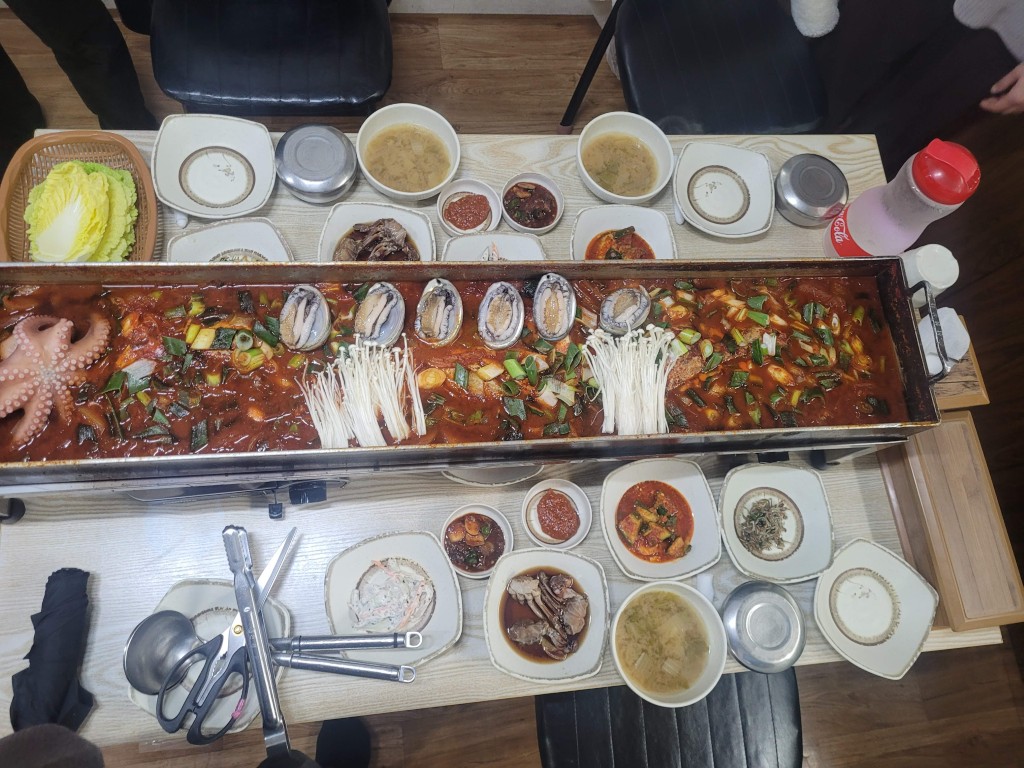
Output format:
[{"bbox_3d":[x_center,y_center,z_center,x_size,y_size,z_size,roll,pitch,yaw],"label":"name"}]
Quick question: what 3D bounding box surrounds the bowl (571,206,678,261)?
[{"bbox_3d":[0.152,-0.173,1.050,0.148,0.034,0.148,0,73,-8],"label":"bowl"}]

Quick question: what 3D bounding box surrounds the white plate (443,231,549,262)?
[{"bbox_3d":[-0.021,-0.127,1.011,0.148,0.034,0.148,-2,74,-9],"label":"white plate"}]

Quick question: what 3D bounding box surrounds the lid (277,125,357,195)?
[{"bbox_3d":[-0.255,-0.297,1.000,0.103,0.022,0.103,-3,74,-9],"label":"lid"}]

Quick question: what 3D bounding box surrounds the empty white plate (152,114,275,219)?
[{"bbox_3d":[-0.386,-0.278,1.007,0.149,0.034,0.149,2,74,-8],"label":"empty white plate"}]

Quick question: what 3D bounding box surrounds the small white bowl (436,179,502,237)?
[{"bbox_3d":[-0.059,-0.233,1.044,0.087,0.031,0.087,2,73,-8],"label":"small white bowl"}]

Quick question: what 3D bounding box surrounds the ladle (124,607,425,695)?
[{"bbox_3d":[-0.253,0.289,0.821,0.306,0.075,0.093,4,73,-7],"label":"ladle"}]

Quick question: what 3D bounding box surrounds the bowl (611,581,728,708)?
[{"bbox_3d":[0.174,0.304,0.902,0.135,0.066,0.135,2,73,-8],"label":"bowl"}]

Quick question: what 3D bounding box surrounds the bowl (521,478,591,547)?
[{"bbox_3d":[0.053,0.162,0.945,0.087,0.031,0.087,2,73,-8],"label":"bowl"}]

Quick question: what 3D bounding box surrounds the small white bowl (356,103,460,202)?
[{"bbox_3d":[-0.138,-0.299,1.032,0.136,0.061,0.136,-3,74,-9],"label":"small white bowl"}]

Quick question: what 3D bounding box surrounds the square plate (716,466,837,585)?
[{"bbox_3d":[0.330,0.175,0.972,0.148,0.034,0.148,1,73,-8],"label":"square plate"}]

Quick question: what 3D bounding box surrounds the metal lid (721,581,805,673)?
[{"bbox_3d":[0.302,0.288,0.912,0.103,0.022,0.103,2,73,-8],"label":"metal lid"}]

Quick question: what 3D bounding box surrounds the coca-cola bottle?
[{"bbox_3d":[0.521,-0.235,1.030,0.097,0.226,0.097,2,73,-8],"label":"coca-cola bottle"}]

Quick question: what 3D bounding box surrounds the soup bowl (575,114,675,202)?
[{"bbox_3d":[0.151,-0.304,1.075,0.137,0.061,0.137,2,73,-8],"label":"soup bowl"}]

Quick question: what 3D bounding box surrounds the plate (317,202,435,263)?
[{"bbox_3d":[-0.175,-0.163,1.004,0.149,0.034,0.149,3,73,-8],"label":"plate"}]

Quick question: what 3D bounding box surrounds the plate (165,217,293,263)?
[{"bbox_3d":[-0.349,-0.133,0.969,0.149,0.034,0.149,-14,76,-12],"label":"plate"}]

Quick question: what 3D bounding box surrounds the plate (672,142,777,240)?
[{"bbox_3d":[0.300,-0.274,1.102,0.148,0.034,0.148,7,73,-6],"label":"plate"}]

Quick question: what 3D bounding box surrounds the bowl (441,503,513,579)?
[{"bbox_3d":[-0.042,0.186,0.915,0.086,0.033,0.086,2,73,-8],"label":"bowl"}]

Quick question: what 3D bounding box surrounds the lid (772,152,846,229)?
[{"bbox_3d":[0.430,-0.277,1.110,0.107,0.056,0.107,2,73,-8],"label":"lid"}]

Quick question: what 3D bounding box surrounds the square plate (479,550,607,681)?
[{"bbox_3d":[0.039,0.271,0.909,0.149,0.034,0.149,1,74,-8],"label":"square plate"}]

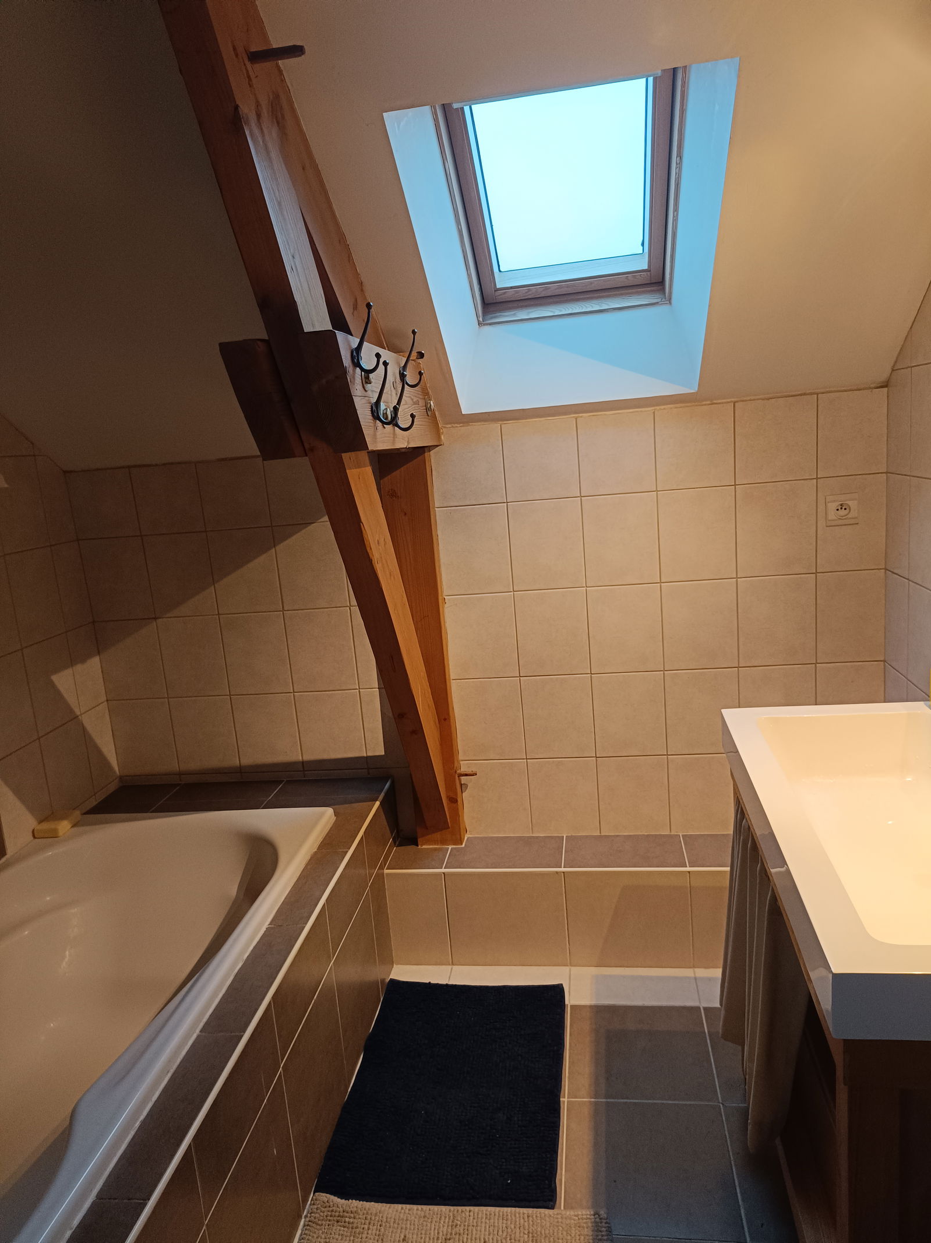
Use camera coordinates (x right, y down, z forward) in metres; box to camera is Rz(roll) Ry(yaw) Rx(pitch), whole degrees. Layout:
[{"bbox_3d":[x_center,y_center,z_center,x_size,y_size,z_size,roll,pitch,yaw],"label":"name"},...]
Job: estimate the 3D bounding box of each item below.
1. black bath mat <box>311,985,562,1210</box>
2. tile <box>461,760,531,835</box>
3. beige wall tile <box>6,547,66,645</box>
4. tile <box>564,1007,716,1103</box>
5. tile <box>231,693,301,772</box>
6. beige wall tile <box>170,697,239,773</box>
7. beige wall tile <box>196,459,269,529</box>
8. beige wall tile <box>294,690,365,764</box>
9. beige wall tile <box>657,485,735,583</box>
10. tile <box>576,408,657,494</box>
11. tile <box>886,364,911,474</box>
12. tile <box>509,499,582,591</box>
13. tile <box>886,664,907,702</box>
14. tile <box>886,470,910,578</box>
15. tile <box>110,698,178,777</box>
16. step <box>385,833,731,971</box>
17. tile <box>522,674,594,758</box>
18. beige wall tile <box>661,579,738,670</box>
[{"bbox_3d":[-0.019,1.063,2.030,0.484,0.018,0.702,-3,12,9],"label":"black bath mat"},{"bbox_3d":[0.090,0.526,2.577,0.200,0.235,0.010,-3,12,9],"label":"tile"},{"bbox_3d":[-1.177,-0.068,2.356,0.010,0.246,0.199,-3,12,9],"label":"beige wall tile"},{"bbox_3d":[0.414,1.028,2.057,0.331,0.010,0.328,-3,12,9],"label":"tile"},{"bbox_3d":[-0.603,0.340,2.631,0.200,0.247,0.010,-3,11,9],"label":"tile"},{"bbox_3d":[-0.803,0.351,2.664,0.200,0.247,0.010,-3,11,9],"label":"beige wall tile"},{"bbox_3d":[-0.664,-0.366,2.488,0.200,0.194,0.010,-3,11,9],"label":"beige wall tile"},{"bbox_3d":[-0.403,0.329,2.597,0.200,0.247,0.010,-3,11,9],"label":"beige wall tile"},{"bbox_3d":[0.623,-0.233,2.314,0.199,0.246,0.010,-3,12,9],"label":"beige wall tile"},{"bbox_3d":[0.407,-0.449,2.316,0.200,0.208,0.010,-3,11,9],"label":"tile"},{"bbox_3d":[1.067,-0.485,2.109,0.010,0.247,0.177,-3,11,10],"label":"tile"},{"bbox_3d":[0.224,-0.211,2.376,0.199,0.246,0.010,-3,12,9],"label":"tile"},{"bbox_3d":[1.131,0.247,2.255,0.010,0.247,0.177,-3,11,10],"label":"tile"},{"bbox_3d":[1.089,-0.240,2.159,0.010,0.247,0.174,-3,11,9],"label":"tile"},{"bbox_3d":[-0.998,0.360,2.686,0.194,0.246,0.010,-3,12,9],"label":"tile"},{"bbox_3d":[0.484,0.787,2.450,1.389,0.294,0.218,-3,11,9],"label":"step"},{"bbox_3d":[0.269,0.276,2.485,0.200,0.247,0.010,-3,11,9],"label":"tile"},{"bbox_3d":[0.648,0.010,2.377,0.200,0.247,0.010,-3,11,9],"label":"beige wall tile"}]

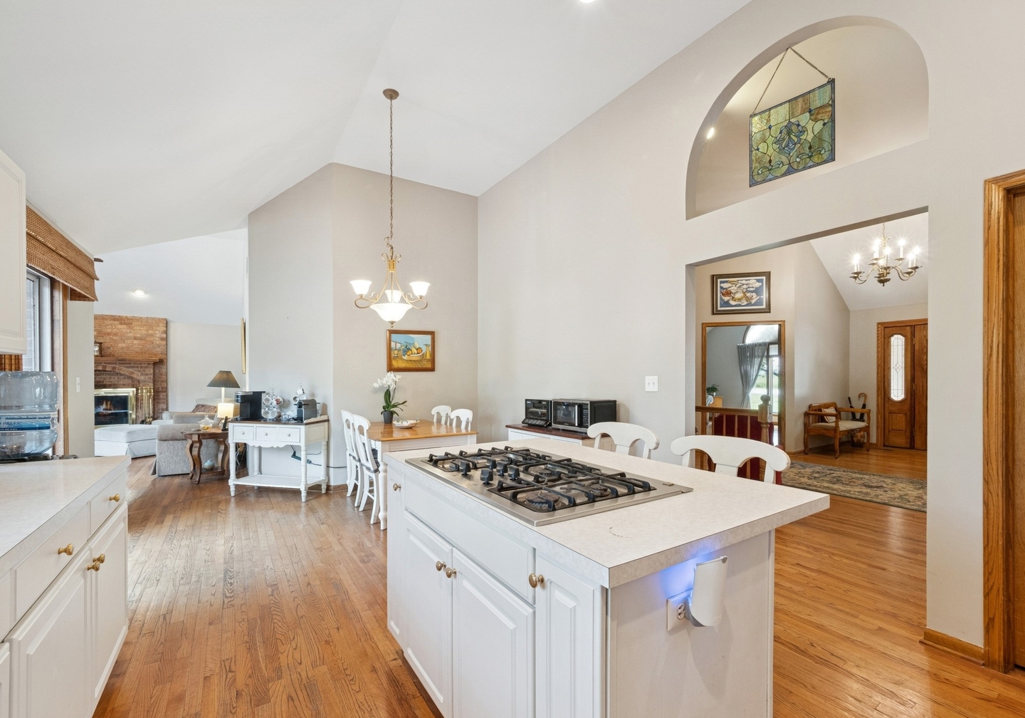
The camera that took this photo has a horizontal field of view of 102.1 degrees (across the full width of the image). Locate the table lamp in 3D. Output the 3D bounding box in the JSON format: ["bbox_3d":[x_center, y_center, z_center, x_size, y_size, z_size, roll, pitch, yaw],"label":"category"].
[{"bbox_3d":[-3.647,0.522,5.244,0.348,0.752,0.341,1,-1,-35],"label":"table lamp"}]

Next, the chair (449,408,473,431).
[{"bbox_3d":[-0.682,0.978,4.170,0.517,0.939,0.447,1,-1,-31],"label":"chair"}]

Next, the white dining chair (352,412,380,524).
[{"bbox_3d":[-1.158,0.965,3.846,0.517,0.939,0.447,1,-1,-31],"label":"white dining chair"}]

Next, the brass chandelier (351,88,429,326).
[{"bbox_3d":[-1.014,-1.268,3.464,0.629,1.970,0.601,0,-1,-16],"label":"brass chandelier"}]

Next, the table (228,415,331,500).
[{"bbox_3d":[-2.510,1.035,4.450,0.967,0.848,0.384,0,-1,13],"label":"table"}]

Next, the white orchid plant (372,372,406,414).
[{"bbox_3d":[-1.361,0.411,4.574,0.362,0.525,0.269,0,-1,-17],"label":"white orchid plant"}]

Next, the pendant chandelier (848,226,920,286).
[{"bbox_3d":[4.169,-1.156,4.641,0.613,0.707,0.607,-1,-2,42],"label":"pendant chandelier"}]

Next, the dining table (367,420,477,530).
[{"bbox_3d":[-1.109,1.076,4.211,0.930,0.747,1.430,1,-1,-31],"label":"dining table"}]

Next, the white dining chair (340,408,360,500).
[{"bbox_3d":[-1.478,0.984,4.316,0.517,0.939,0.447,1,-1,-31],"label":"white dining chair"}]

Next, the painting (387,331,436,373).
[{"bbox_3d":[-1.201,-0.094,4.969,0.587,0.492,0.029,1,-1,-34],"label":"painting"}]

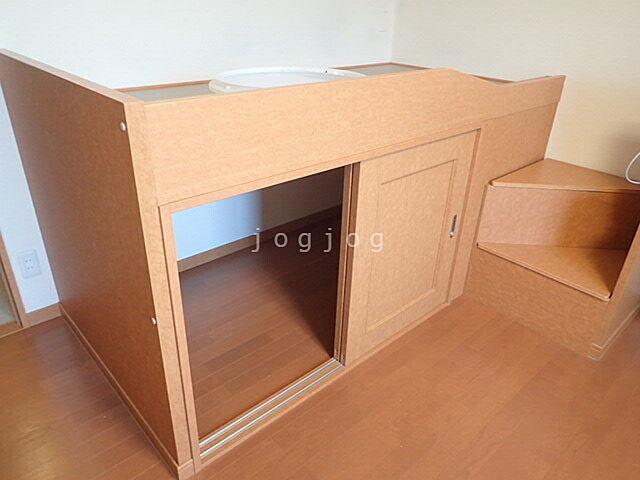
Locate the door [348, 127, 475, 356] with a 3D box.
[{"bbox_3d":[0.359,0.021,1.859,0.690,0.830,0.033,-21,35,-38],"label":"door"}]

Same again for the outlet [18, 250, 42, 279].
[{"bbox_3d":[-1.210,0.101,1.929,0.070,0.119,0.010,-21,35,-38],"label":"outlet"}]

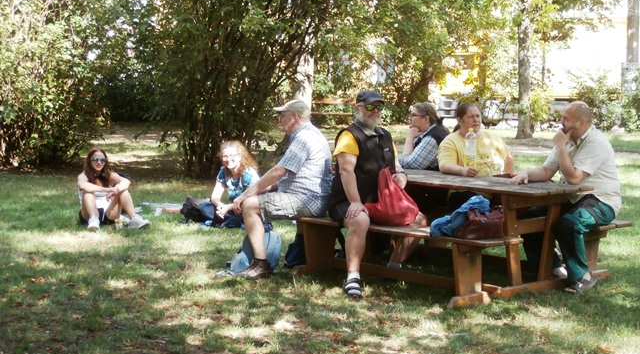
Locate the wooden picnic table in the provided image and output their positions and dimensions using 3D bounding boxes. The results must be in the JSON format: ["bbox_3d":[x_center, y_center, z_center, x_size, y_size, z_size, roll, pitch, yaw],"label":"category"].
[{"bbox_3d":[1.017,0.384,9.004,0.640,0.717,1.840,-4,7,-40],"label":"wooden picnic table"}]

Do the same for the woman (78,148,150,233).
[{"bbox_3d":[-1.930,0.102,11.880,0.640,0.750,0.780,-1,5,-13],"label":"woman"}]

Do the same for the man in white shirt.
[{"bbox_3d":[1.756,0.138,8.656,0.780,1.270,0.580,-4,7,-37],"label":"man in white shirt"}]

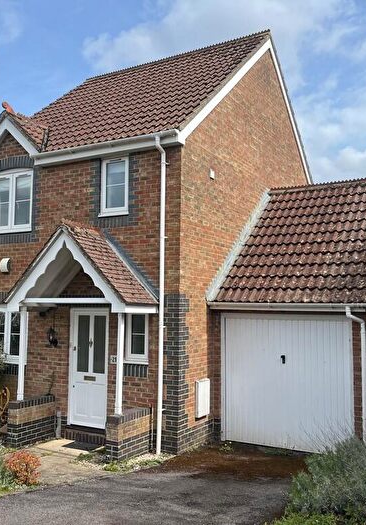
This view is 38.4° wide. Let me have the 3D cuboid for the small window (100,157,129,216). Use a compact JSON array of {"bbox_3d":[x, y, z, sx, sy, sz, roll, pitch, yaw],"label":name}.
[{"bbox_3d":[-1.171,-1.299,9.000,0.606,1.004,0.120,-2,-6,29],"label":"small window"}]

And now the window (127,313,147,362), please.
[{"bbox_3d":[-0.744,1.204,8.527,0.470,0.860,0.120,-2,-6,29],"label":"window"}]

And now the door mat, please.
[{"bbox_3d":[-1.606,2.946,8.464,0.570,0.020,0.378,-2,-6,29],"label":"door mat"}]

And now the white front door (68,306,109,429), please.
[{"bbox_3d":[-1.617,1.792,8.990,0.828,2.009,0.100,-2,-6,29],"label":"white front door"}]

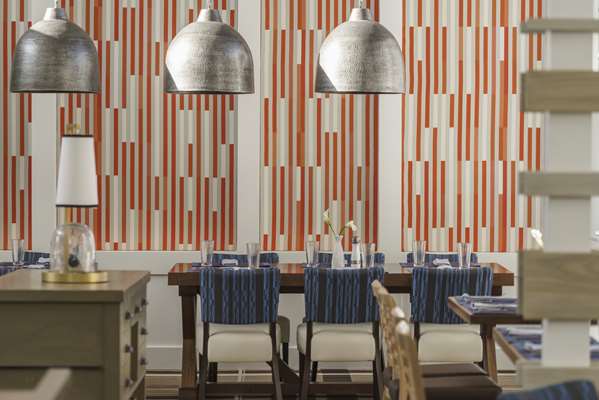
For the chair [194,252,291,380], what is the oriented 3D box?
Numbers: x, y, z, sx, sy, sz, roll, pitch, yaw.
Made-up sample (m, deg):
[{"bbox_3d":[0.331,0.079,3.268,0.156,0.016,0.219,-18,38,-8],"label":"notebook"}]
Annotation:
[{"bbox_3d":[-0.343,0.748,12.500,0.530,0.820,0.590,0,1,-3],"label":"chair"}]

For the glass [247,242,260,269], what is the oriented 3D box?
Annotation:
[{"bbox_3d":[-0.279,0.345,11.800,0.083,0.157,0.083,0,1,0],"label":"glass"}]

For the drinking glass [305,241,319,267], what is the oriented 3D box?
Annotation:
[{"bbox_3d":[0.077,0.339,12.150,0.083,0.157,0.083,0,1,0],"label":"drinking glass"}]

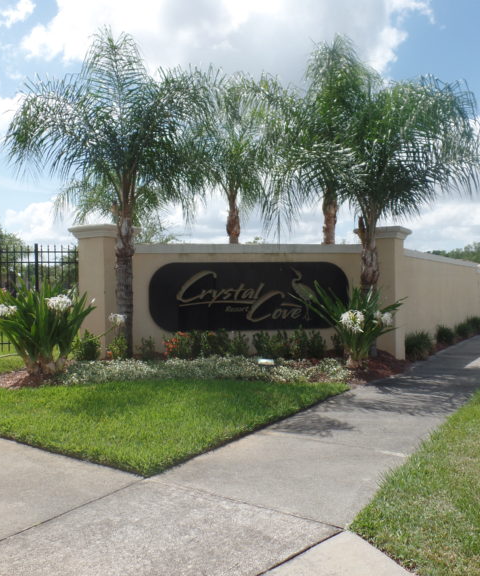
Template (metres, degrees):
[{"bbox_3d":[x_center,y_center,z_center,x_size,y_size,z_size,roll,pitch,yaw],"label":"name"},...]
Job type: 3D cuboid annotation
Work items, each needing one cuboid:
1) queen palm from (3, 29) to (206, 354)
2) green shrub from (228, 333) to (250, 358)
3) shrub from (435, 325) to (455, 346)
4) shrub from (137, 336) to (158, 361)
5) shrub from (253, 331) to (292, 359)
[{"bbox_3d":[-2.300,-1.630,8.700,3.450,5.600,3.300,0,0,0],"label":"queen palm"},{"bbox_3d":[-0.008,0.992,8.650,0.360,0.441,0.360,-1,0,-7],"label":"green shrub"},{"bbox_3d":[4.901,1.148,12.200,0.460,0.502,0.460,-1,0,33],"label":"shrub"},{"bbox_3d":[-1.532,1.018,8.450,0.350,0.397,0.340,-1,0,-7],"label":"shrub"},{"bbox_3d":[0.570,1.000,8.950,0.680,0.500,0.560,0,0,0],"label":"shrub"}]

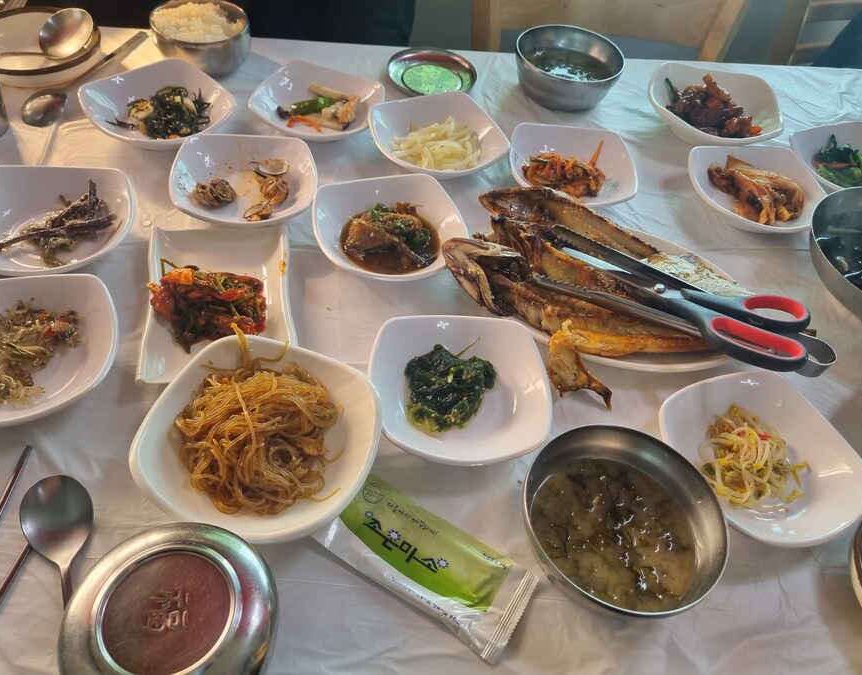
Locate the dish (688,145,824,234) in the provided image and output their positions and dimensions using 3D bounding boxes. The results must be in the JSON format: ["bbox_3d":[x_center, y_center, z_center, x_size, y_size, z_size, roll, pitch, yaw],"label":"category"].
[{"bbox_3d":[0.342,-0.148,0.717,0.140,0.036,0.134,-4,51,-10],"label":"dish"}]

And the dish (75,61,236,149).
[{"bbox_3d":[-0.271,-0.228,0.684,0.130,0.038,0.130,39,55,23],"label":"dish"}]

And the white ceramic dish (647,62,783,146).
[{"bbox_3d":[0.327,-0.261,0.803,0.155,0.045,0.155,9,50,1],"label":"white ceramic dish"}]

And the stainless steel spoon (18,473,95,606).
[{"bbox_3d":[-0.201,0.161,0.375,0.043,0.020,0.203,-14,53,-19],"label":"stainless steel spoon"}]

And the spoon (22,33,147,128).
[{"bbox_3d":[-0.372,-0.291,0.735,0.043,0.020,0.196,21,50,10],"label":"spoon"}]

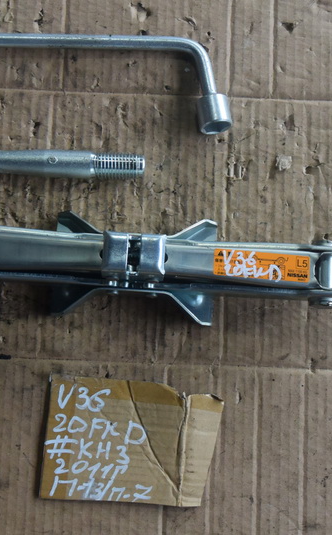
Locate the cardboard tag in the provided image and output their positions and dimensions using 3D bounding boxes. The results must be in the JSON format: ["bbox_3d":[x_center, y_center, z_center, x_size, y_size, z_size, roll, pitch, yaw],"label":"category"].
[{"bbox_3d":[-0.028,0.148,0.921,0.149,0.008,0.102,4,81,-1],"label":"cardboard tag"}]

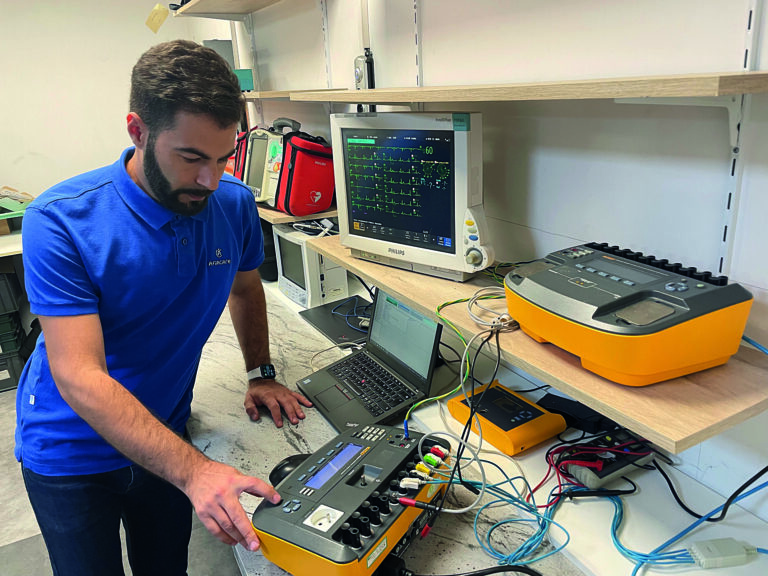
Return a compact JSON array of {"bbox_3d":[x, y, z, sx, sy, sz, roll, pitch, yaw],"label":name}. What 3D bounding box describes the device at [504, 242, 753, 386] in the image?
[{"bbox_3d":[0.355,0.023,0.924,0.233,0.126,0.315,-13,21,-25],"label":"device"}]

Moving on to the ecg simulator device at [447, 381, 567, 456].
[{"bbox_3d":[0.259,0.266,1.243,0.150,0.048,0.214,-14,22,-27],"label":"ecg simulator device"}]

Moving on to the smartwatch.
[{"bbox_3d":[-0.309,0.213,1.455,0.066,0.038,0.054,-13,10,-26],"label":"smartwatch"}]

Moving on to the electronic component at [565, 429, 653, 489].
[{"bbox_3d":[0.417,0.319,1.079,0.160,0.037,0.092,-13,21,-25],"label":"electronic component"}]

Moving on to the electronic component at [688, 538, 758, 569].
[{"bbox_3d":[0.510,0.397,0.866,0.089,0.018,0.036,-5,19,-2],"label":"electronic component"}]

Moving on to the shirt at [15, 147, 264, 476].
[{"bbox_3d":[-0.460,0.036,1.080,0.330,0.630,0.470,27,32,25],"label":"shirt"}]

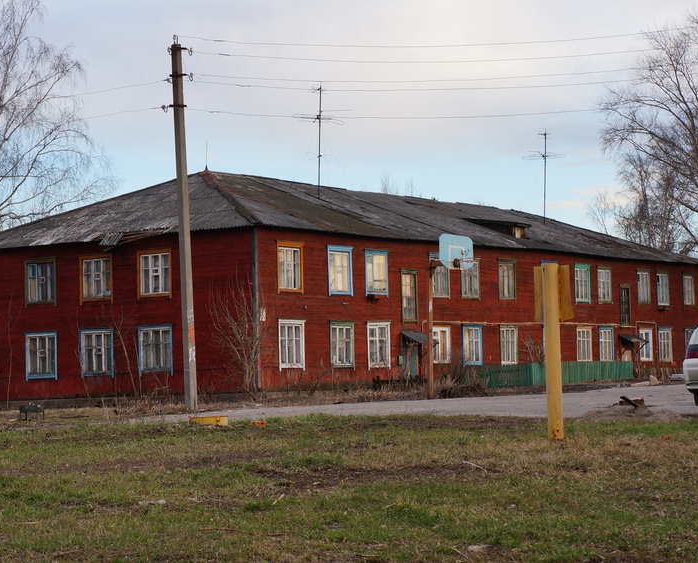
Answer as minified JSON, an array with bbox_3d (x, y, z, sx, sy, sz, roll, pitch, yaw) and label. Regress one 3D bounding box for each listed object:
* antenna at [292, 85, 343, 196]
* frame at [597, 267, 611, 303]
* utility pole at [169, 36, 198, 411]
[{"bbox_3d":[-1.274,-5.818,75.520,1.850,4.750,1.100,0,-3,-20],"label":"antenna"},{"bbox_3d":[11.958,0.150,86.186,0.150,1.700,1.420,-3,-3,33],"label":"frame"},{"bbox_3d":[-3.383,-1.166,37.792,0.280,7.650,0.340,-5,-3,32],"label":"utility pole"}]

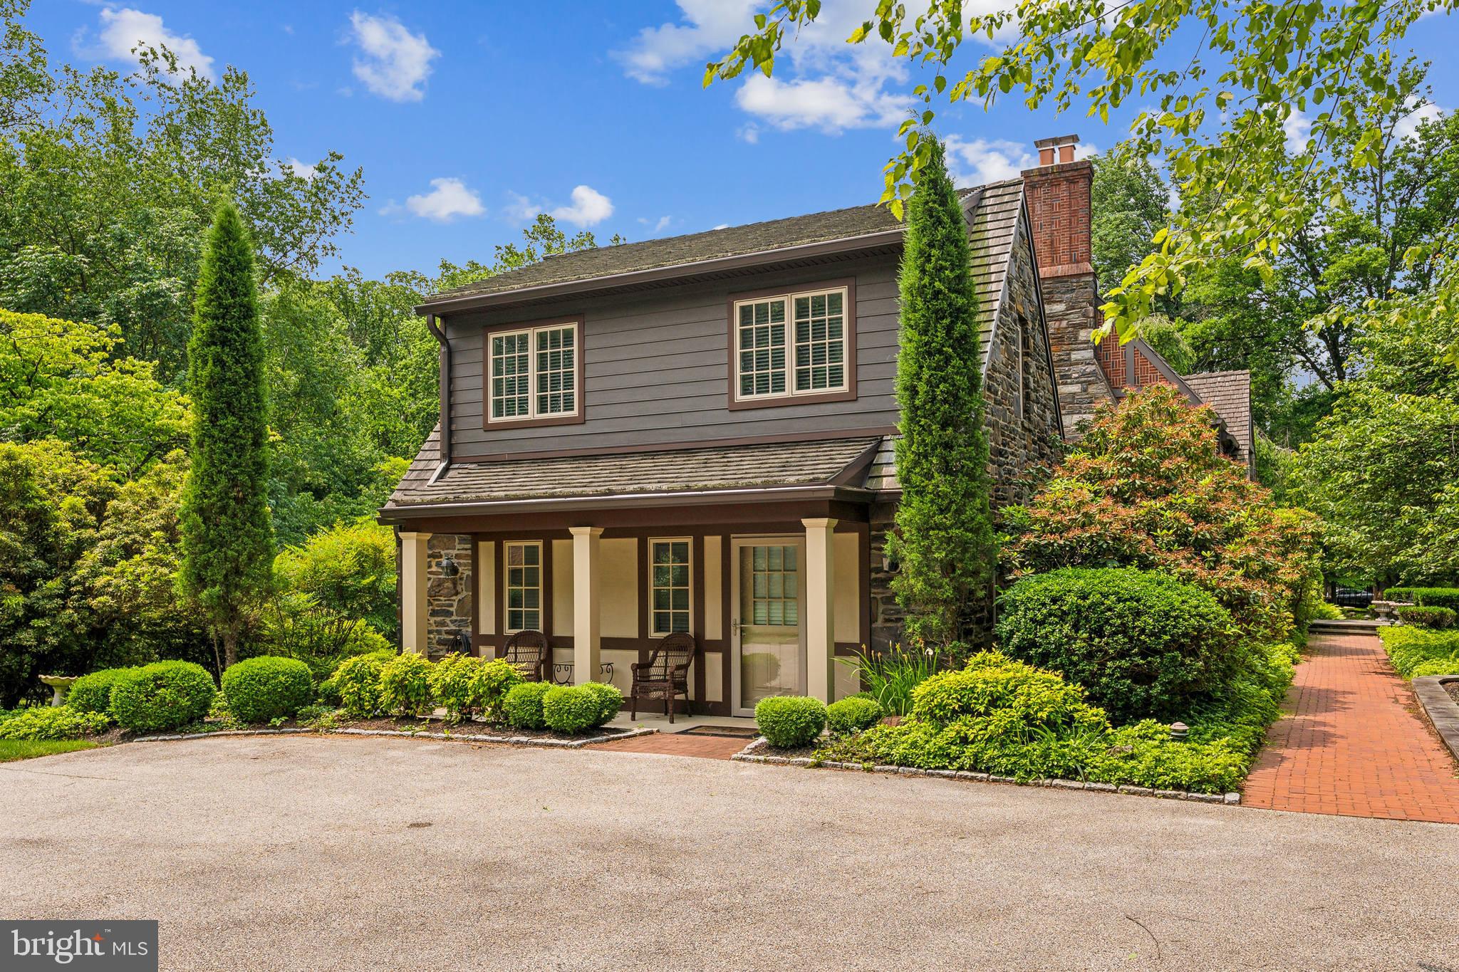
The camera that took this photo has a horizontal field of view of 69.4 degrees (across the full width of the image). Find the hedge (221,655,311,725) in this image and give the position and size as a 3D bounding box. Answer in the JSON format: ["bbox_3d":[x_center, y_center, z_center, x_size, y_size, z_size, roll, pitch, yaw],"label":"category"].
[{"bbox_3d":[-5.461,2.387,12.450,1.030,0.760,0.980,-3,-5,26],"label":"hedge"}]

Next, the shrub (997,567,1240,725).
[{"bbox_3d":[4.175,1.720,11.300,2.500,1.670,2.200,-3,-5,26],"label":"shrub"}]

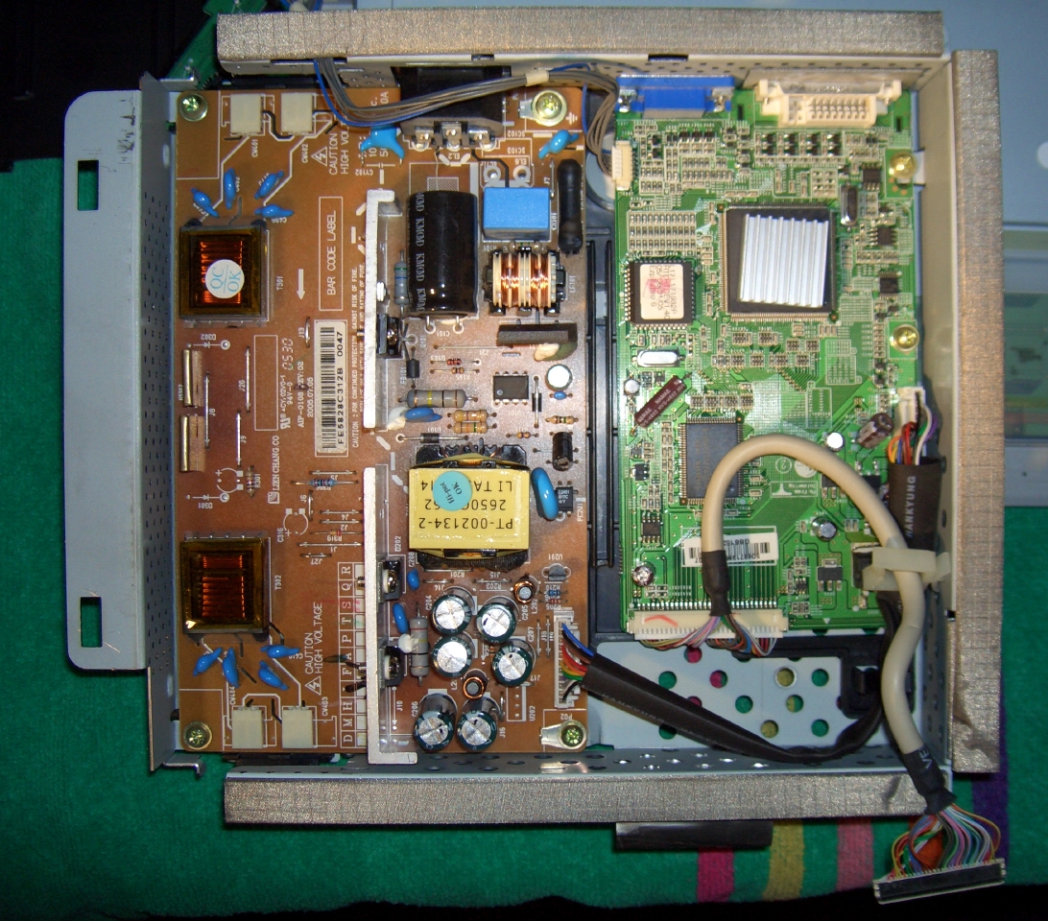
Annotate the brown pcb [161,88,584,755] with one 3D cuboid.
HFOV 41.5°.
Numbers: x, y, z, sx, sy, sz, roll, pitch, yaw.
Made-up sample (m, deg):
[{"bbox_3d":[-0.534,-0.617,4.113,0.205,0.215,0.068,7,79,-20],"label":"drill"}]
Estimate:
[{"bbox_3d":[-0.038,-0.011,0.360,0.111,0.028,0.178,0,90,1],"label":"brown pcb"}]

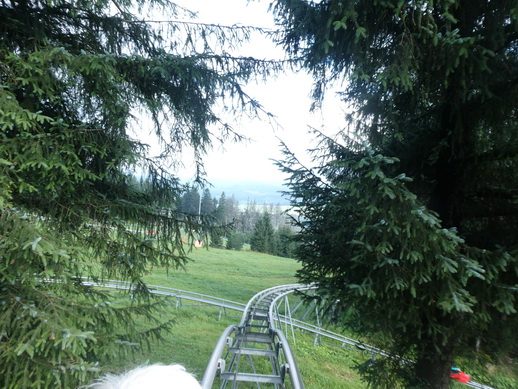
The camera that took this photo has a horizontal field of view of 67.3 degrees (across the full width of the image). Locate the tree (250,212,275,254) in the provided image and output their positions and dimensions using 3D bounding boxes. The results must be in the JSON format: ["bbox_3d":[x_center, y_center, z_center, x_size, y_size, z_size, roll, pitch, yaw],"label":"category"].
[{"bbox_3d":[0.550,6.150,62.000,3.800,6.600,3.700,1,1,0],"label":"tree"}]

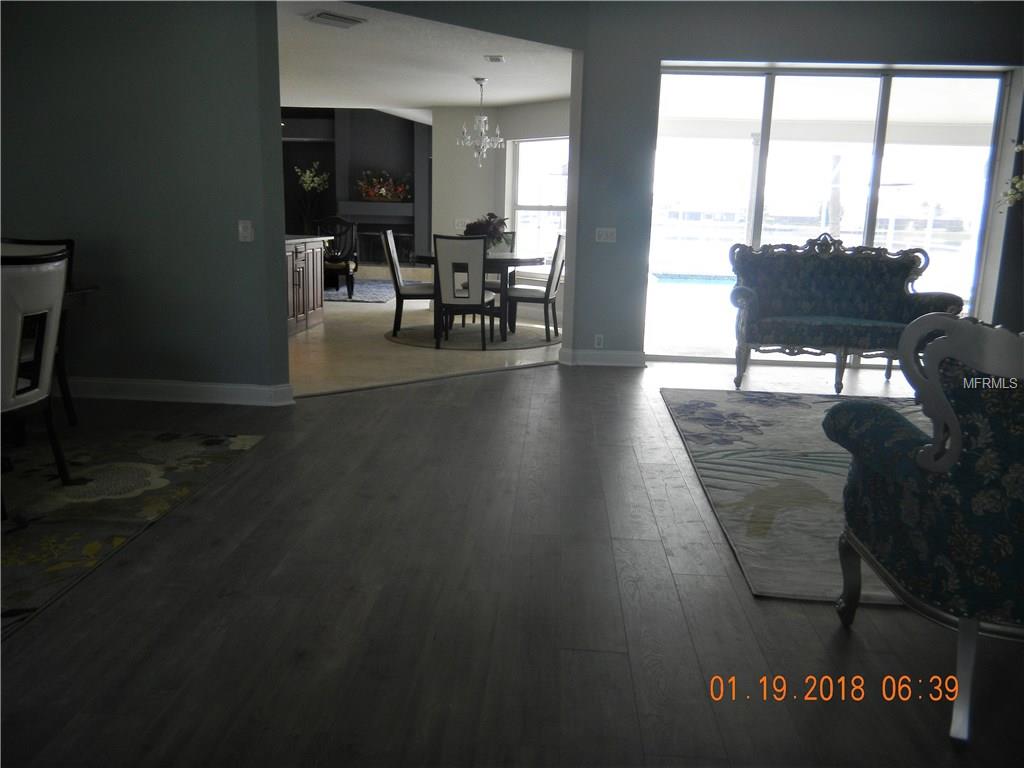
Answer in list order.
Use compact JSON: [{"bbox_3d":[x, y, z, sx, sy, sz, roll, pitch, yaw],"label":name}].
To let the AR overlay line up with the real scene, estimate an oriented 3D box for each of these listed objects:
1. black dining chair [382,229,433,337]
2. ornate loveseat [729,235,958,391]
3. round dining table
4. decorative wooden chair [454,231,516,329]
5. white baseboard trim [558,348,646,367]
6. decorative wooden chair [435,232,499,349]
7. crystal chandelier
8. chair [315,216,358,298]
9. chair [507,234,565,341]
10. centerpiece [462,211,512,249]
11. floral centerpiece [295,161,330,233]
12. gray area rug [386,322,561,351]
[{"bbox_3d":[-0.911,-0.984,8.122,0.640,1.000,0.480,1,12,-1],"label":"black dining chair"},{"bbox_3d":[2.410,-0.555,6.229,1.630,1.115,0.790,2,12,3],"label":"ornate loveseat"},{"bbox_3d":[-0.338,-0.862,8.144,1.270,0.780,1.270,1,12,0],"label":"round dining table"},{"bbox_3d":[-0.223,-1.117,8.820,0.480,1.000,0.630,4,12,13],"label":"decorative wooden chair"},{"bbox_3d":[0.741,-0.209,6.763,0.720,0.133,0.060,2,12,3],"label":"white baseboard trim"},{"bbox_3d":[-0.419,-0.835,7.484,0.480,1.000,0.630,2,12,5],"label":"decorative wooden chair"},{"bbox_3d":[-0.290,-2.465,7.799,0.440,0.800,0.440,2,12,3],"label":"crystal chandelier"},{"bbox_3d":[-2.433,-1.723,11.252,0.640,1.060,0.600,0,12,-8],"label":"chair"},{"bbox_3d":[0.224,-0.947,8.081,0.630,1.000,0.480,5,13,15],"label":"chair"},{"bbox_3d":[-0.244,-1.441,8.015,0.470,0.420,0.450,2,12,3],"label":"centerpiece"},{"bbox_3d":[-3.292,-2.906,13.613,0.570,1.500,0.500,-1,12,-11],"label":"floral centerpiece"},{"bbox_3d":[-0.338,-0.486,8.224,1.820,0.012,1.820,2,12,3],"label":"gray area rug"}]

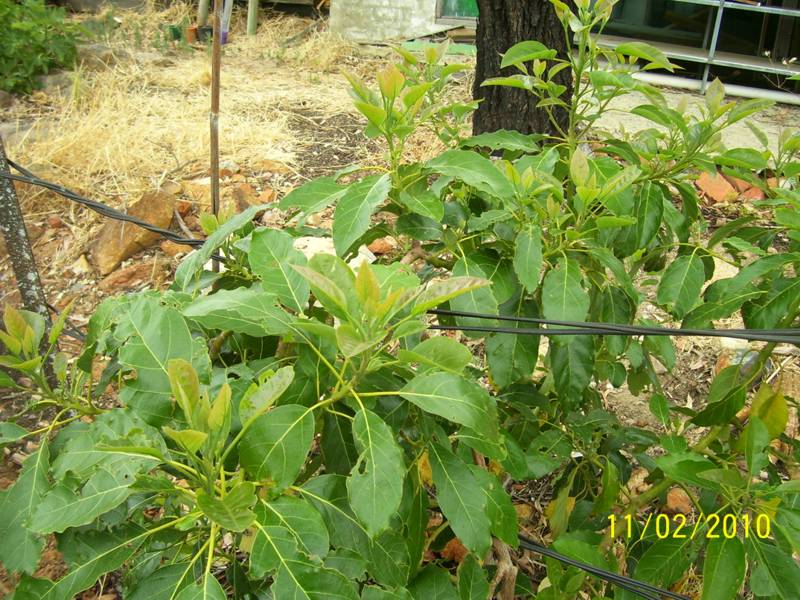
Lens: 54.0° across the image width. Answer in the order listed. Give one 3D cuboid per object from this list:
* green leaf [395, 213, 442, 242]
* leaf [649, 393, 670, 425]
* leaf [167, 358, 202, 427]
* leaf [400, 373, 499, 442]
[{"bbox_3d":[0.043,-0.161,1.720,0.116,0.025,0.075,-3,51,20],"label":"green leaf"},{"bbox_3d":[0.548,0.229,1.660,0.042,0.069,0.012,-11,-17,7],"label":"leaf"},{"bbox_3d":[-0.315,0.135,1.150,0.045,0.110,0.025,-9,11,-13],"label":"leaf"},{"bbox_3d":[0.077,0.168,1.225,0.156,0.040,0.090,21,50,11],"label":"leaf"}]

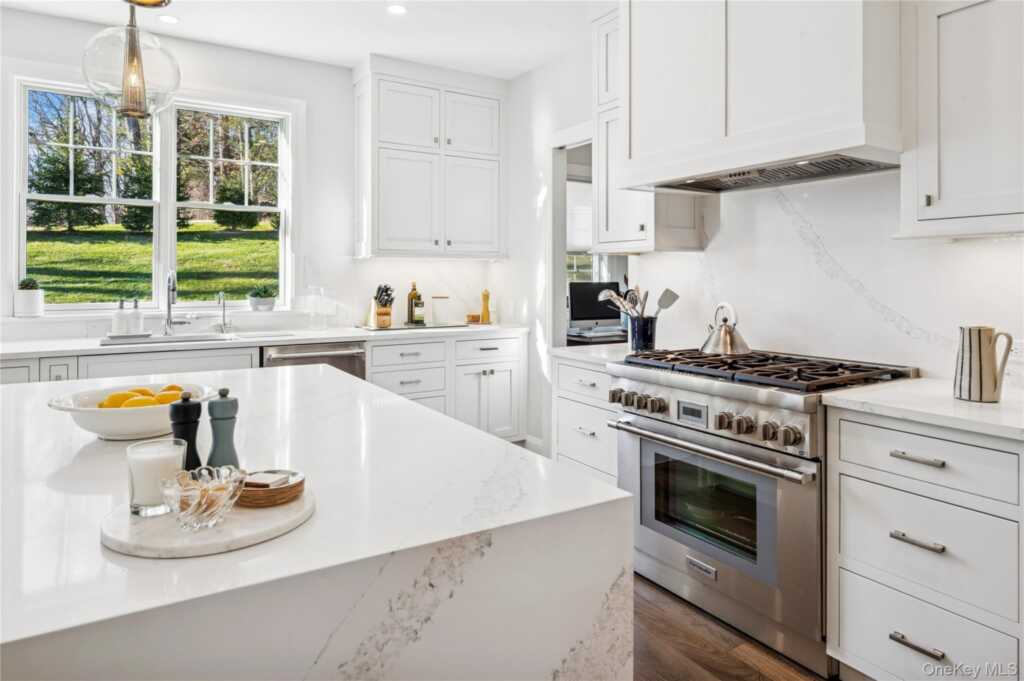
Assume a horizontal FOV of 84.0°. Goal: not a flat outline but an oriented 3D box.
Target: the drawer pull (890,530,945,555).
[{"bbox_3d":[1.142,0.565,1.597,0.033,0.014,0.137,-3,5,-35],"label":"drawer pull"}]

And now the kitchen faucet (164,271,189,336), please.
[{"bbox_3d":[-2.125,-0.237,3.590,0.140,0.410,0.230,-2,4,-35],"label":"kitchen faucet"}]

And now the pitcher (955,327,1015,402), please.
[{"bbox_3d":[1.448,0.071,1.745,0.115,0.220,0.150,-3,5,-41],"label":"pitcher"}]

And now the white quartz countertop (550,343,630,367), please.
[{"bbox_3d":[0.593,0.076,2.907,0.635,0.037,0.440,-3,5,-35],"label":"white quartz countertop"}]

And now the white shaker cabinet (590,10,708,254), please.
[{"bbox_3d":[0.709,-1.125,3.004,0.335,1.310,0.440,-3,5,-35],"label":"white shaker cabinet"}]

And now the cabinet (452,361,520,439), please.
[{"bbox_3d":[-0.337,0.432,4.450,0.580,0.600,0.560,-2,4,-29],"label":"cabinet"}]

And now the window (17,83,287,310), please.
[{"bbox_3d":[-2.296,-0.881,3.759,1.510,1.400,0.110,-2,4,-29],"label":"window"}]

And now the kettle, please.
[{"bbox_3d":[0.978,-0.060,2.604,0.215,0.220,0.215,3,5,40],"label":"kettle"}]

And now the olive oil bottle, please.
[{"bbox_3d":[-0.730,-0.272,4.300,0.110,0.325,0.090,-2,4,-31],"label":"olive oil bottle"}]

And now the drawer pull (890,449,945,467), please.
[{"bbox_3d":[1.142,0.332,1.597,0.033,0.014,0.137,-3,5,-35],"label":"drawer pull"}]

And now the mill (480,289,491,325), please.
[{"bbox_3d":[-0.212,-0.271,4.554,0.072,0.280,0.072,-2,4,-31],"label":"mill"}]

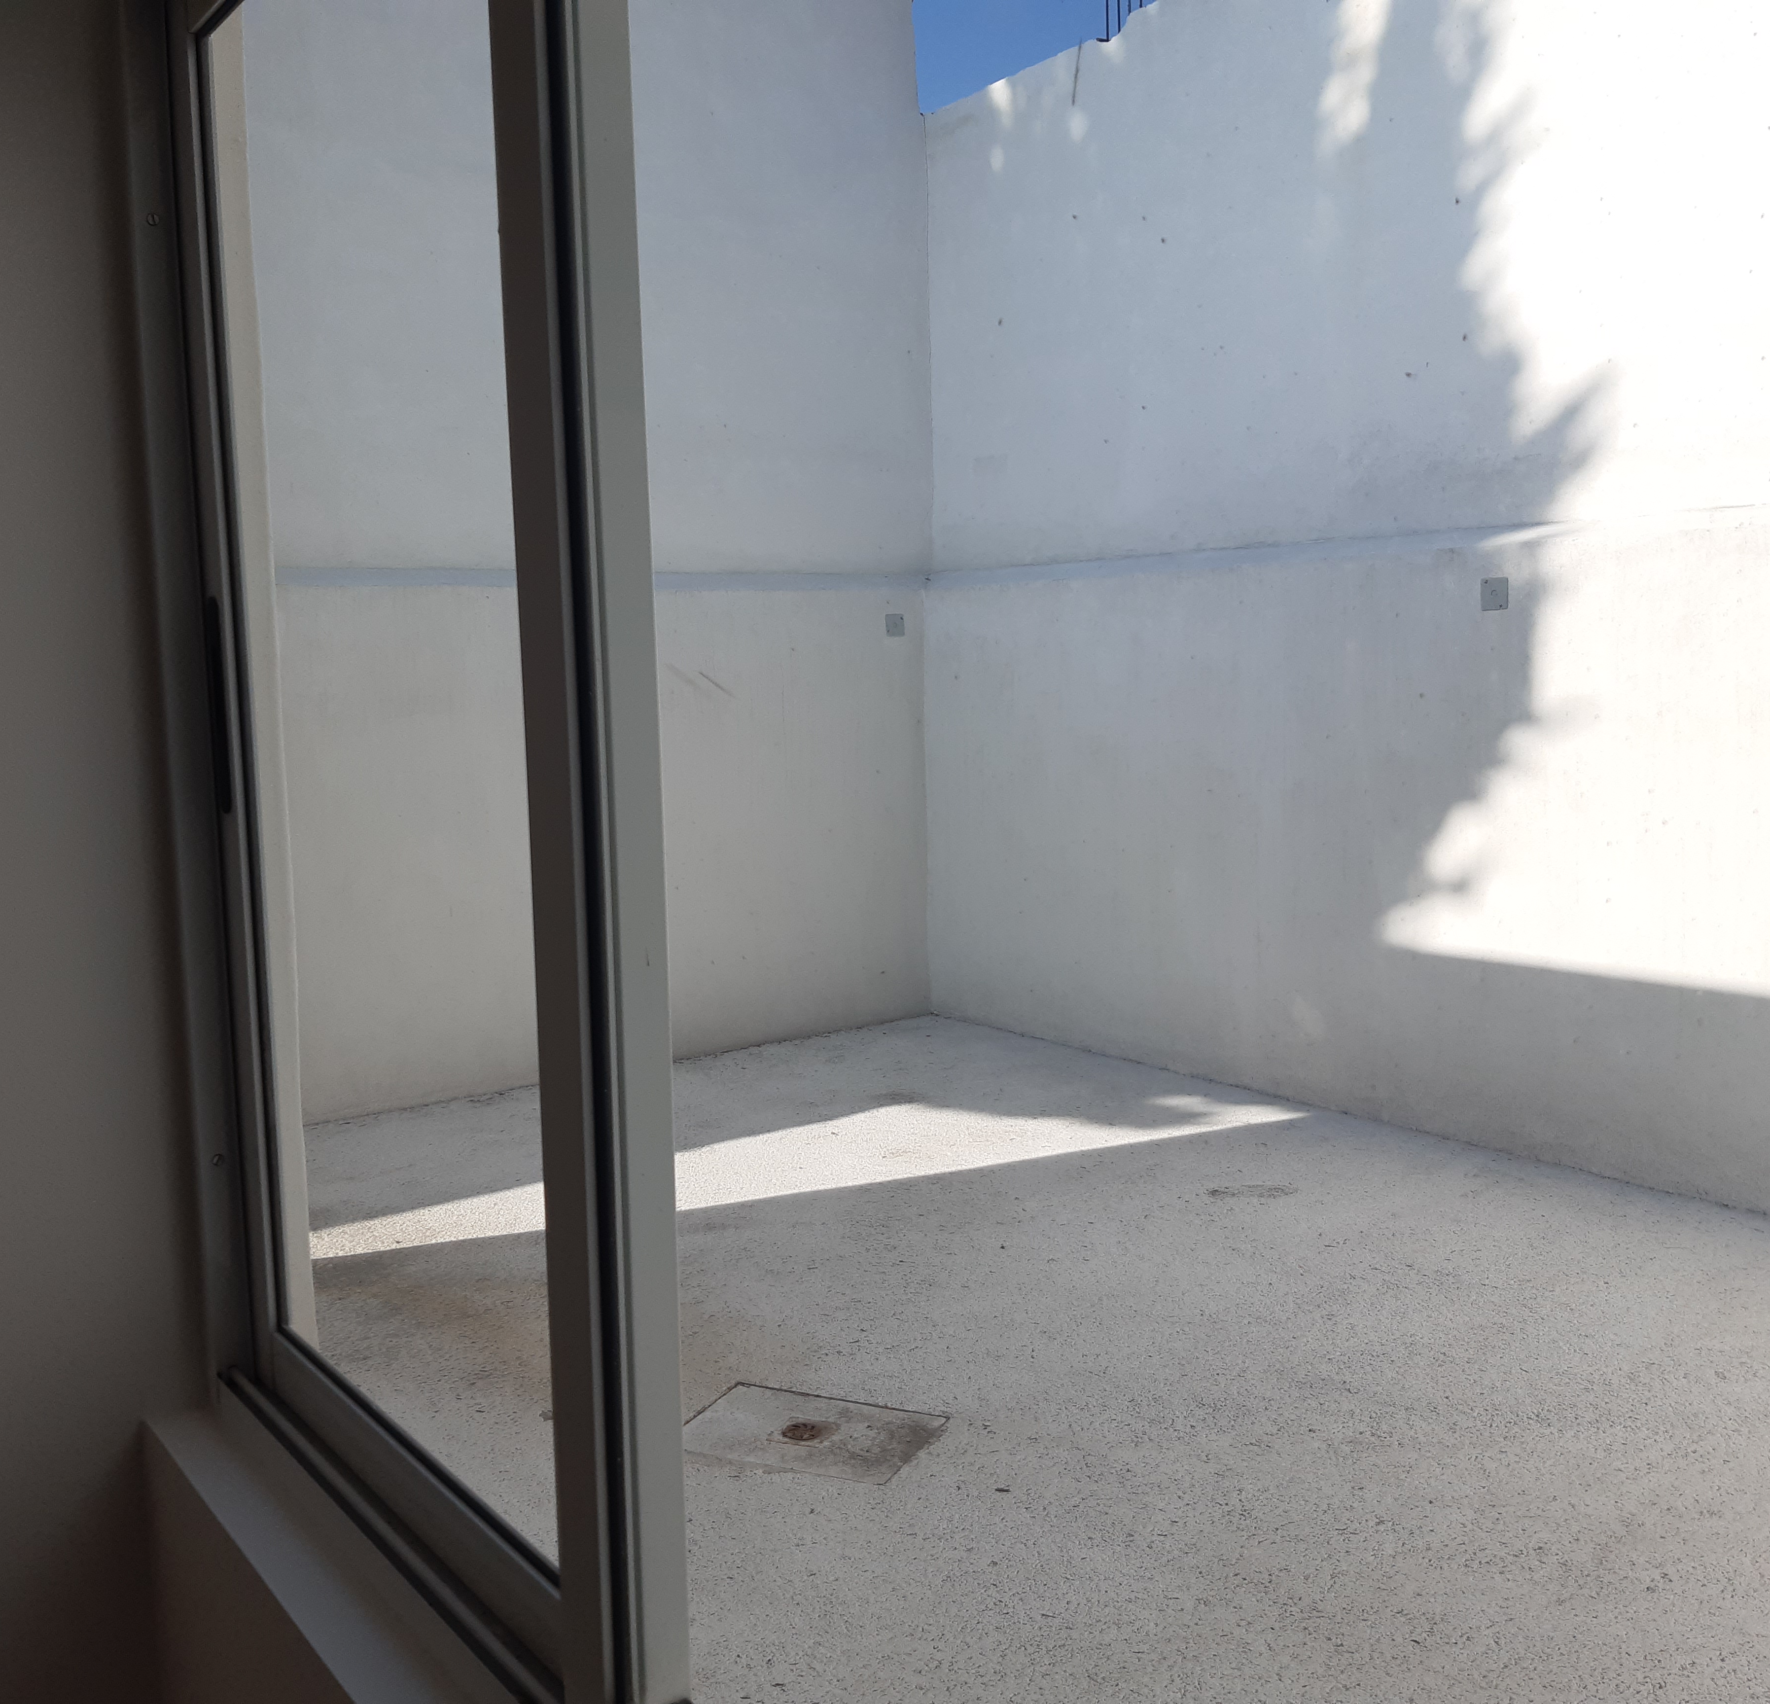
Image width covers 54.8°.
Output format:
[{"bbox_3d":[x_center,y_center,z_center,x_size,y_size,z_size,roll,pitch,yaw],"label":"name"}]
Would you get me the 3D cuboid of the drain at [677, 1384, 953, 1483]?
[{"bbox_3d":[-0.193,1.441,4.214,0.592,0.030,0.391,1,7,22],"label":"drain"}]

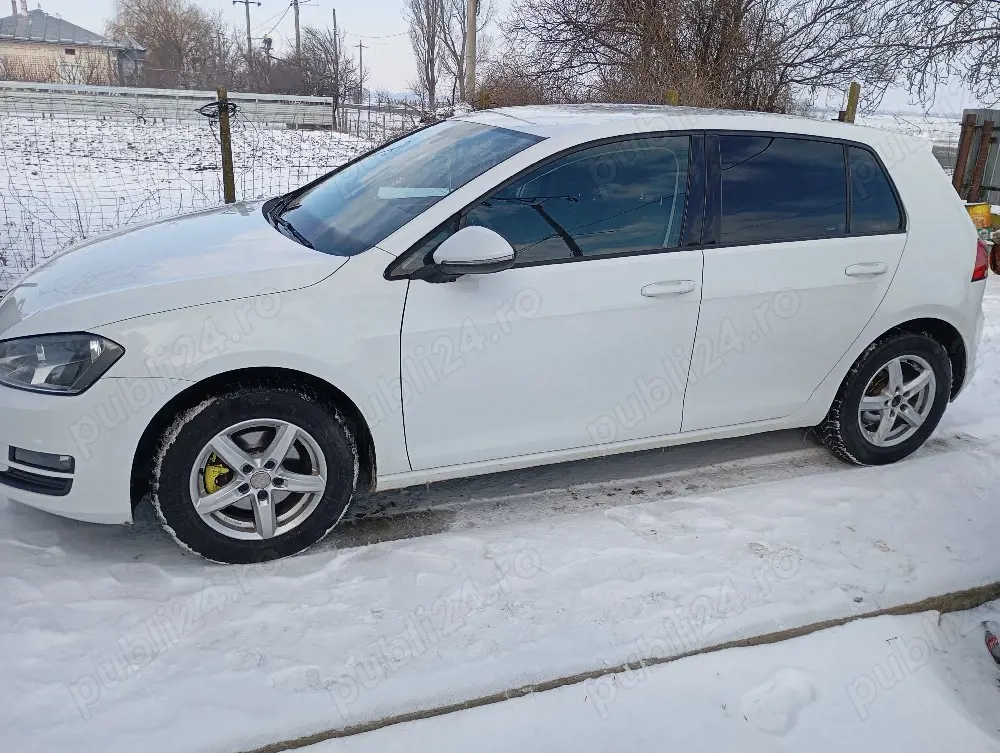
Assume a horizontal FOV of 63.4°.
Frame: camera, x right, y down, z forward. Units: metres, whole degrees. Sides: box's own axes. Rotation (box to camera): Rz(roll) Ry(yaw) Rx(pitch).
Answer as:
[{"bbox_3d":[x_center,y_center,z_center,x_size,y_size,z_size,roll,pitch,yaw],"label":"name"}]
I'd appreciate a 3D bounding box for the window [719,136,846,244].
[{"bbox_3d":[1.101,-0.718,3.113,0.620,0.400,0.050,-5,-1,-20],"label":"window"}]

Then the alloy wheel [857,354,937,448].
[{"bbox_3d":[1.679,0.080,3.553,0.416,0.416,0.180,-5,20,-20],"label":"alloy wheel"}]

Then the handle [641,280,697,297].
[{"bbox_3d":[0.596,-0.311,2.853,0.212,0.045,0.046,-5,20,-20],"label":"handle"}]

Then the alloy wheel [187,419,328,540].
[{"bbox_3d":[-0.791,0.308,2.656,0.416,0.416,0.180,-5,20,-20],"label":"alloy wheel"}]

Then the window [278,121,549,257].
[{"bbox_3d":[-0.443,-0.804,3.284,0.930,0.100,1.380,-34,27,-7],"label":"window"}]

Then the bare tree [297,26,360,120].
[{"bbox_3d":[-9.104,-16.018,43.249,3.600,4.900,3.300,-2,19,-11],"label":"bare tree"}]

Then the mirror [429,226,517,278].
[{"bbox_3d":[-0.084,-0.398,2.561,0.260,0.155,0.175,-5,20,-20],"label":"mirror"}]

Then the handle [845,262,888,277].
[{"bbox_3d":[1.420,-0.416,3.139,0.207,0.044,0.046,-5,20,-20],"label":"handle"}]

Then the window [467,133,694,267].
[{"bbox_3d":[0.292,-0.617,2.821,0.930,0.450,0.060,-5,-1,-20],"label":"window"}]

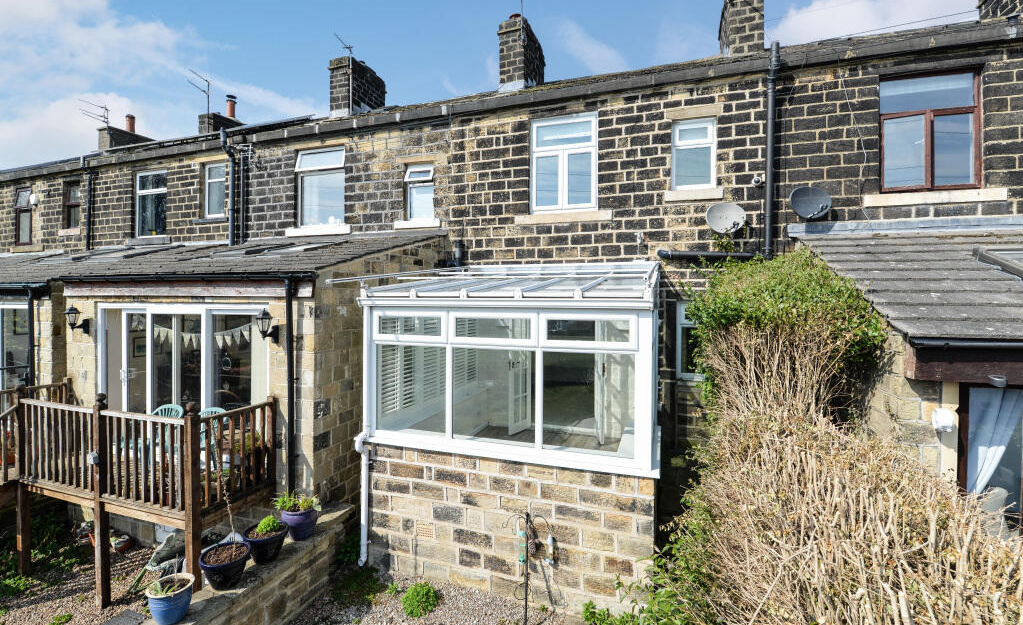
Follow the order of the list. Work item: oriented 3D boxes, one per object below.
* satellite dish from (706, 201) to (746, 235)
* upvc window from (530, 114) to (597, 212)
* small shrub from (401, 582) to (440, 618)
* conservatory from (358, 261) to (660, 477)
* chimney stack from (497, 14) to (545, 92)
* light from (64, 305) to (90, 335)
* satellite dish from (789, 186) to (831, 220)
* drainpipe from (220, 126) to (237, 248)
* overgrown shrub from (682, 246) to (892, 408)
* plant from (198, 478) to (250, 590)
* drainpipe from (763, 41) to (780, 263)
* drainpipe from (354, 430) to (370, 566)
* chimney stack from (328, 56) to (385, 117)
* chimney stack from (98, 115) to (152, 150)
[{"bbox_3d":[3.107,-1.355,6.148,0.519,0.456,0.353,0,1,13],"label":"satellite dish"},{"bbox_3d":[0.881,-2.491,7.193,1.129,1.608,0.099,1,2,17],"label":"upvc window"},{"bbox_3d":[-0.925,2.993,4.508,0.353,0.235,0.314,1,1,17],"label":"small shrub"},{"bbox_3d":[0.273,0.290,5.402,2.960,2.090,3.140,1,1,17],"label":"conservatory"},{"bbox_3d":[0.234,-6.167,10.954,0.617,1.764,1.617,1,1,17],"label":"chimney stack"},{"bbox_3d":[-5.873,0.089,5.758,0.178,0.404,0.256,1,2,17],"label":"light"},{"bbox_3d":[4.105,-1.492,5.835,0.519,0.456,0.353,0,1,13],"label":"satellite dish"},{"bbox_3d":[-5.792,-2.491,8.730,0.120,2.300,0.330,1,1,17],"label":"drainpipe"},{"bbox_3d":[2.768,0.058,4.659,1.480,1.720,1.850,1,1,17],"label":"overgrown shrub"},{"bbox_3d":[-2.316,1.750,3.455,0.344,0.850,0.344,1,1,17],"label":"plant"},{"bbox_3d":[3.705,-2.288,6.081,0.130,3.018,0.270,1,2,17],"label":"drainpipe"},{"bbox_3d":[-1.815,2.258,5.186,0.157,1.637,0.137,1,1,17],"label":"drainpipe"},{"bbox_3d":[-4.434,-6.134,12.383,0.715,1.646,1.568,1,1,17],"label":"chimney stack"},{"bbox_3d":[-13.235,-6.143,14.842,0.562,1.400,1.529,1,2,17],"label":"chimney stack"}]

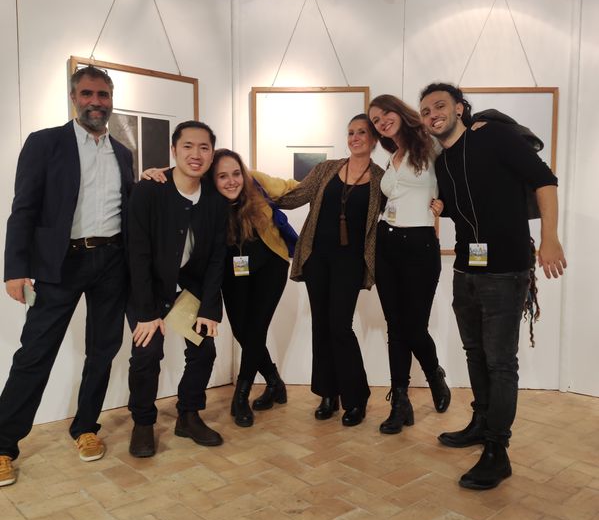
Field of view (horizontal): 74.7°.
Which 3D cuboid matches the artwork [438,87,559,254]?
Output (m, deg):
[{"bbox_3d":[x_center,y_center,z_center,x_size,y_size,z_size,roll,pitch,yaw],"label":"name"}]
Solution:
[{"bbox_3d":[1.239,-0.555,2.478,0.750,1.047,0.035,0,3,1],"label":"artwork"}]

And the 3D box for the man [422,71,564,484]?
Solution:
[{"bbox_3d":[0.857,0.035,1.772,0.460,1.680,0.600,-3,4,-44],"label":"man"}]

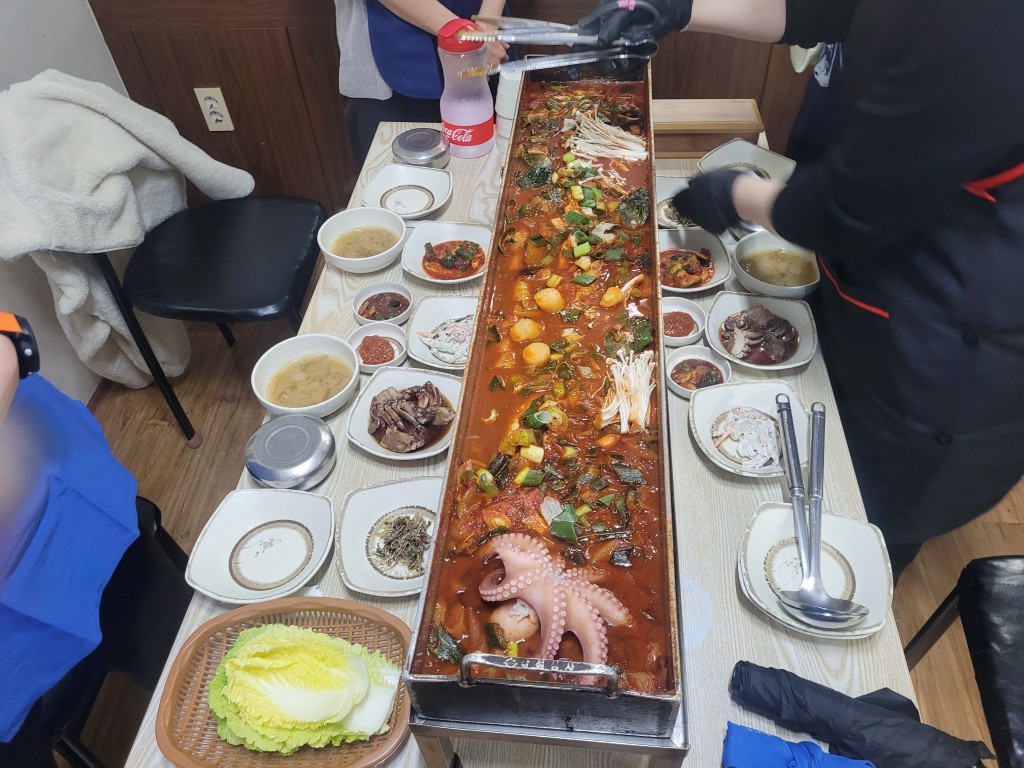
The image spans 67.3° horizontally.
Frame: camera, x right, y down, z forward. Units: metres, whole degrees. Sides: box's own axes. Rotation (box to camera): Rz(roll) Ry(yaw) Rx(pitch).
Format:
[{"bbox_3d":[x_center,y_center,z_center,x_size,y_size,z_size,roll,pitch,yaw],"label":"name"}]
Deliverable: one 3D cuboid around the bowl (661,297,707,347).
[{"bbox_3d":[0.224,-0.082,1.062,0.082,0.030,0.082,2,47,5],"label":"bowl"}]

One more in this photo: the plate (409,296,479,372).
[{"bbox_3d":[-0.073,-0.067,1.068,0.143,0.027,0.143,2,47,5],"label":"plate"}]

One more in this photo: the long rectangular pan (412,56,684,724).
[{"bbox_3d":[0.069,-0.117,0.878,0.196,0.086,0.957,3,48,5],"label":"long rectangular pan"}]

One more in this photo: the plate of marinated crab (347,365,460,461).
[{"bbox_3d":[-0.132,0.042,0.983,0.144,0.028,0.144,11,49,12],"label":"plate of marinated crab"}]

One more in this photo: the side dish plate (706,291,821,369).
[{"bbox_3d":[0.341,-0.069,1.059,0.144,0.028,0.144,9,49,11],"label":"side dish plate"}]

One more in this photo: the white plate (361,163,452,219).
[{"bbox_3d":[-0.179,-0.320,1.312,0.146,0.027,0.146,9,48,12],"label":"white plate"}]

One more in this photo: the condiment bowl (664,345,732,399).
[{"bbox_3d":[0.244,-0.011,1.012,0.085,0.028,0.085,3,48,5],"label":"condiment bowl"}]

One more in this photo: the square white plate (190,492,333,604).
[{"bbox_3d":[-0.271,0.180,0.846,0.142,0.027,0.142,5,47,8],"label":"square white plate"}]

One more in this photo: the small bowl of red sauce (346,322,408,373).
[{"bbox_3d":[-0.181,-0.045,1.051,0.084,0.030,0.084,-2,47,2],"label":"small bowl of red sauce"}]

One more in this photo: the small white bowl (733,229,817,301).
[{"bbox_3d":[0.387,-0.166,1.120,0.132,0.047,0.132,2,47,5],"label":"small white bowl"}]

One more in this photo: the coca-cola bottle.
[{"bbox_3d":[-0.082,-0.522,1.359,0.094,0.223,0.094,-1,48,2],"label":"coca-cola bottle"}]

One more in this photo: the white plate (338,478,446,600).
[{"bbox_3d":[-0.120,0.173,0.863,0.144,0.028,0.144,-7,48,-4],"label":"white plate"}]

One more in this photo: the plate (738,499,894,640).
[{"bbox_3d":[0.316,0.202,0.810,0.144,0.034,0.144,11,49,13],"label":"plate"}]

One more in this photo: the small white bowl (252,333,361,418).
[{"bbox_3d":[-0.266,-0.001,1.013,0.139,0.051,0.139,-1,48,2],"label":"small white bowl"}]

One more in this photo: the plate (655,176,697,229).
[{"bbox_3d":[0.285,-0.287,1.259,0.144,0.028,0.144,6,48,8],"label":"plate"}]

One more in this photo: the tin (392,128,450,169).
[{"bbox_3d":[-0.164,-0.425,1.392,0.104,0.050,0.104,-1,48,2],"label":"tin"}]

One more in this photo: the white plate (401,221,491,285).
[{"bbox_3d":[-0.096,-0.198,1.192,0.145,0.027,0.145,5,47,8],"label":"white plate"}]

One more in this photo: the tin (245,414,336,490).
[{"bbox_3d":[-0.269,0.083,0.938,0.108,0.050,0.108,-1,48,2],"label":"tin"}]

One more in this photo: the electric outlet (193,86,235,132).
[{"bbox_3d":[-0.805,-0.739,2.079,0.071,0.121,0.011,2,47,5],"label":"electric outlet"}]

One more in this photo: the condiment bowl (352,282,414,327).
[{"bbox_3d":[-0.184,-0.108,1.111,0.085,0.030,0.085,-2,47,2],"label":"condiment bowl"}]

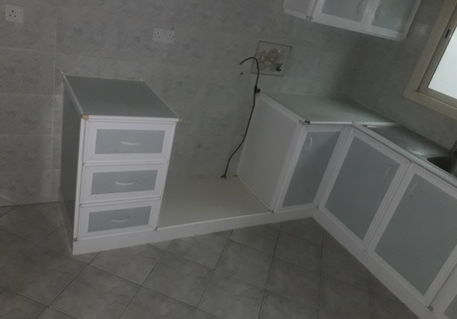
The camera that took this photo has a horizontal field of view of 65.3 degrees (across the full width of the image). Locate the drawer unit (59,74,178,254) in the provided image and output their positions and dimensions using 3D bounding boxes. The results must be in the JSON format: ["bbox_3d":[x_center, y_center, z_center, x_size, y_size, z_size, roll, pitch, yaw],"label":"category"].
[{"bbox_3d":[-0.715,0.036,2.211,0.503,0.908,0.613,-2,29,-31],"label":"drawer unit"}]

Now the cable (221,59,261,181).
[{"bbox_3d":[0.104,-0.290,2.877,0.241,1.052,0.080,-2,29,-31],"label":"cable"}]

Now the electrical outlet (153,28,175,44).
[{"bbox_3d":[-0.410,-0.791,2.278,0.146,0.083,0.012,-2,29,-31],"label":"electrical outlet"}]

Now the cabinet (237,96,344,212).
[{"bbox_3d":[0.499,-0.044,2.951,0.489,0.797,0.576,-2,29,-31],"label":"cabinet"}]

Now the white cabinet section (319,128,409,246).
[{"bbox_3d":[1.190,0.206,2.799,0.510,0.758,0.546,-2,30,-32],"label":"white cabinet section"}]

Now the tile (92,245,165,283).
[{"bbox_3d":[-0.600,0.603,2.180,0.333,0.010,0.333,19,25,9],"label":"tile"}]

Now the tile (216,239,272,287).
[{"bbox_3d":[0.117,0.693,2.378,0.333,0.010,0.333,19,25,9],"label":"tile"}]

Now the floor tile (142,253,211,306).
[{"bbox_3d":[-0.286,0.708,2.129,0.333,0.010,0.333,19,25,9],"label":"floor tile"}]

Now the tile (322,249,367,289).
[{"bbox_3d":[0.834,0.783,2.577,0.333,0.010,0.333,19,25,9],"label":"tile"}]

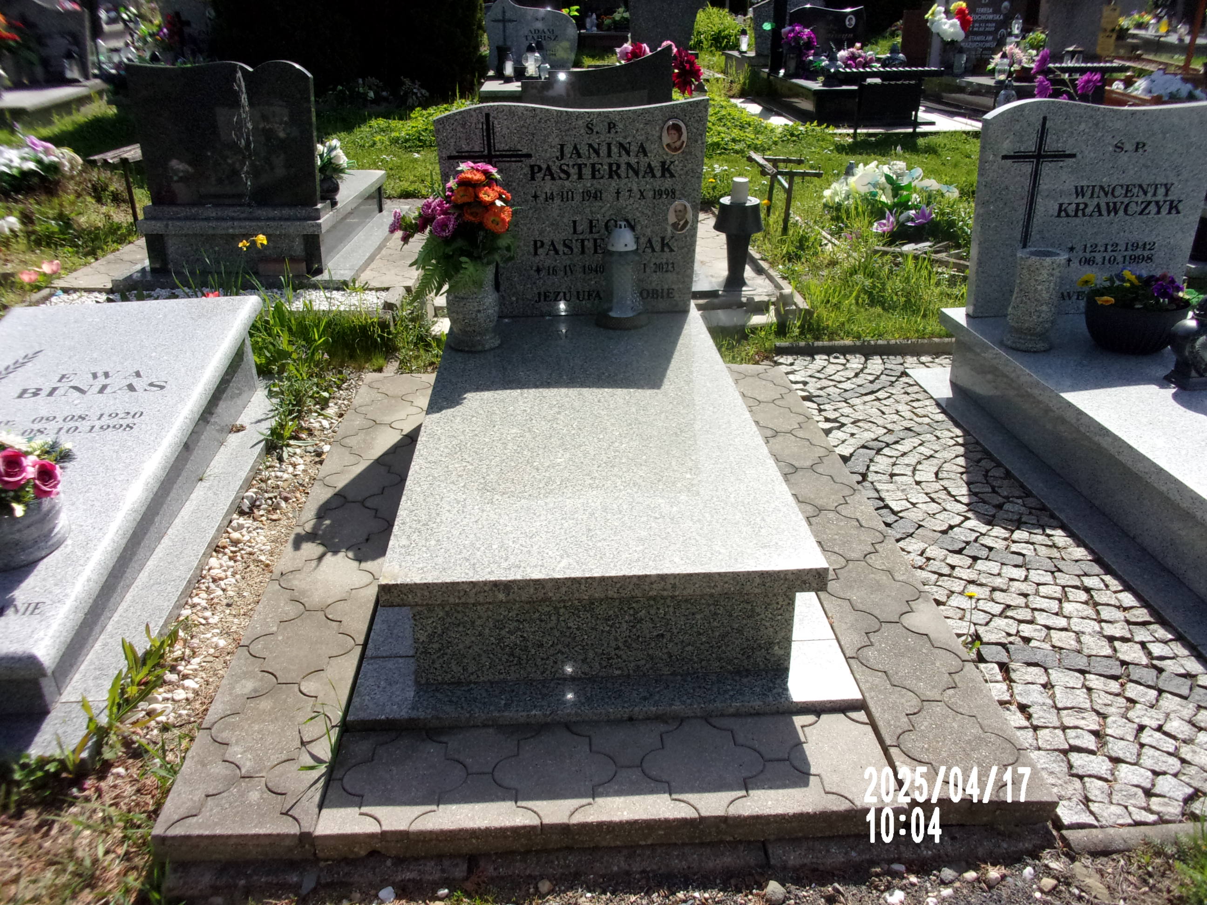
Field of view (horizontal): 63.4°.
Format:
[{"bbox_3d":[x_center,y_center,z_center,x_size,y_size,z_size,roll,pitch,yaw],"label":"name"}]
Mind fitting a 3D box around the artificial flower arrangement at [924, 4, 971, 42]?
[{"bbox_3d":[3.777,-4.707,10.700,0.450,0.380,0.360,-2,23,-3],"label":"artificial flower arrangement"}]

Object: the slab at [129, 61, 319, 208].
[{"bbox_3d":[-1.829,-1.555,4.756,0.840,0.680,0.085,0,23,1],"label":"slab"}]

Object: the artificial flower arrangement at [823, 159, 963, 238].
[{"bbox_3d":[1.738,-1.536,5.900,0.760,0.360,0.480,-2,23,-3],"label":"artificial flower arrangement"}]

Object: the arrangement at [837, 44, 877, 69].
[{"bbox_3d":[2.676,-4.178,10.300,0.380,0.240,0.330,-2,23,-3],"label":"arrangement"}]

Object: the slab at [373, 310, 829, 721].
[{"bbox_3d":[-0.048,-0.009,2.708,0.890,0.275,1.915,-2,23,-3],"label":"slab"}]

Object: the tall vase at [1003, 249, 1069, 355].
[{"bbox_3d":[1.351,-0.475,3.051,0.160,0.290,0.160,-2,23,-3],"label":"tall vase"}]

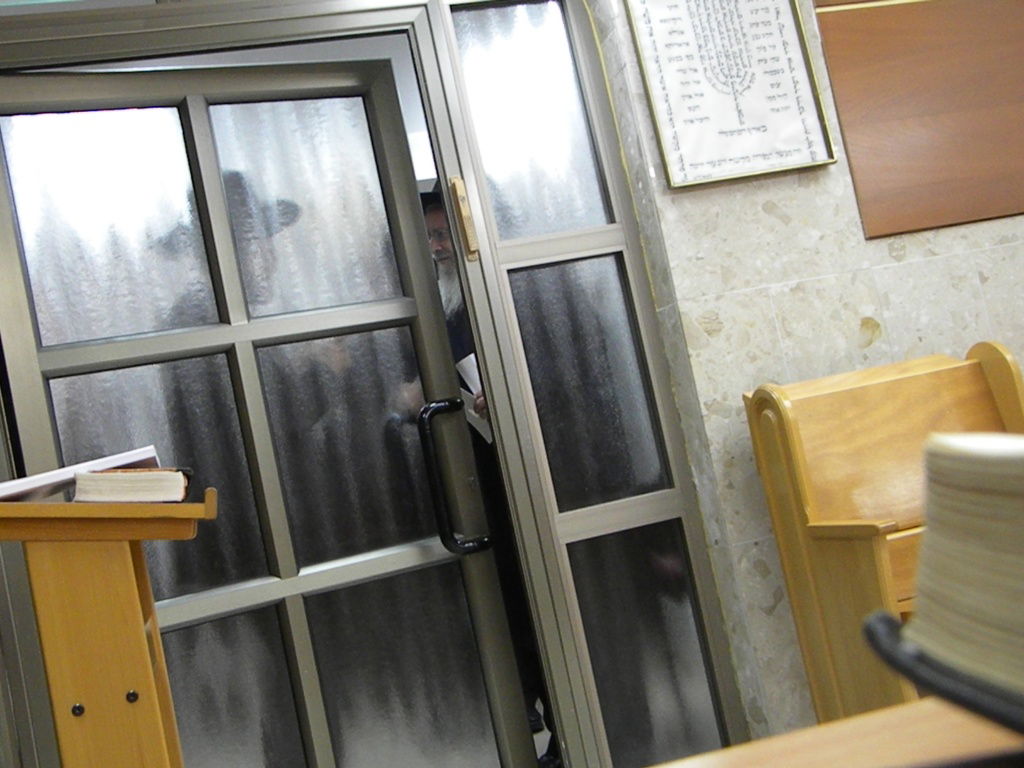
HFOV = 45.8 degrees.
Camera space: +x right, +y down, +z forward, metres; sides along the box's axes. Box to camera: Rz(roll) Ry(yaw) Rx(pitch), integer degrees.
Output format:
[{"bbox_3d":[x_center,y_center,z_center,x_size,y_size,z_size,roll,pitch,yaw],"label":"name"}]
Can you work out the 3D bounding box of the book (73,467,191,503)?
[{"bbox_3d":[-0.503,0.141,1.618,0.141,0.042,0.205,2,-8,-15],"label":"book"}]

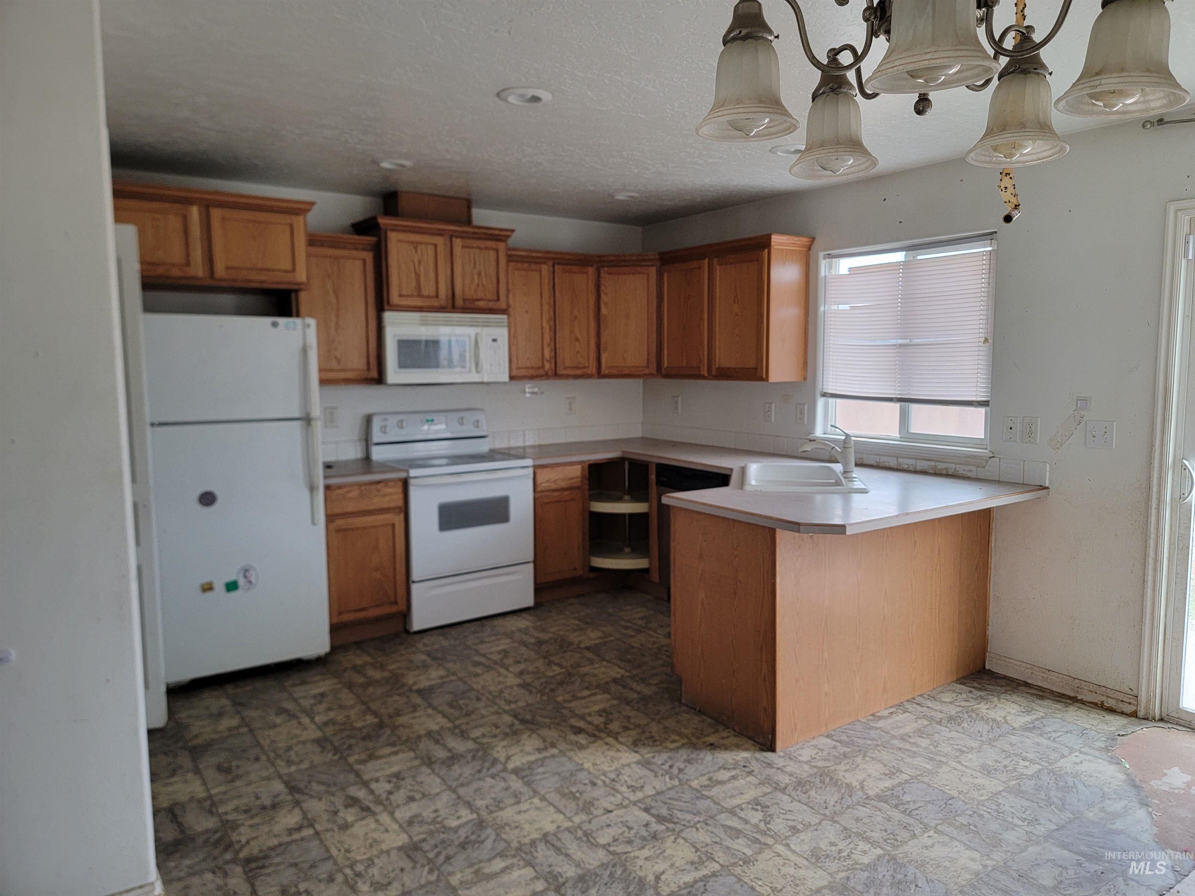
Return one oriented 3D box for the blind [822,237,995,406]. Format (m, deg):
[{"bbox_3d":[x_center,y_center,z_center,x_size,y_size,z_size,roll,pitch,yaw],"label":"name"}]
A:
[{"bbox_3d":[1.567,-0.632,4.277,0.040,0.790,1.012,-5,7,-35],"label":"blind"}]

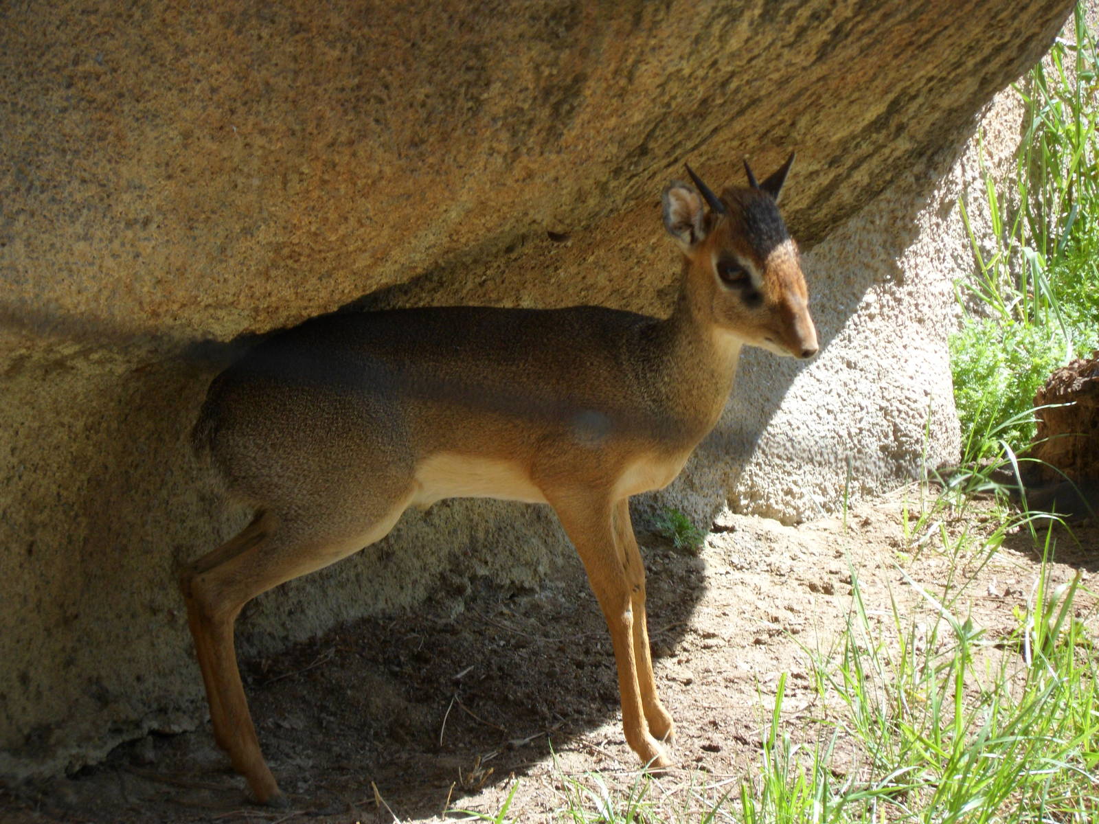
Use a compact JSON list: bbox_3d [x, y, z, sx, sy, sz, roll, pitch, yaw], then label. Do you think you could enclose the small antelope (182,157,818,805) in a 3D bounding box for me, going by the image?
[{"bbox_3d":[-0.041,0.057,7.100,0.525,0.515,0.165,-1,15,-5],"label":"small antelope"}]

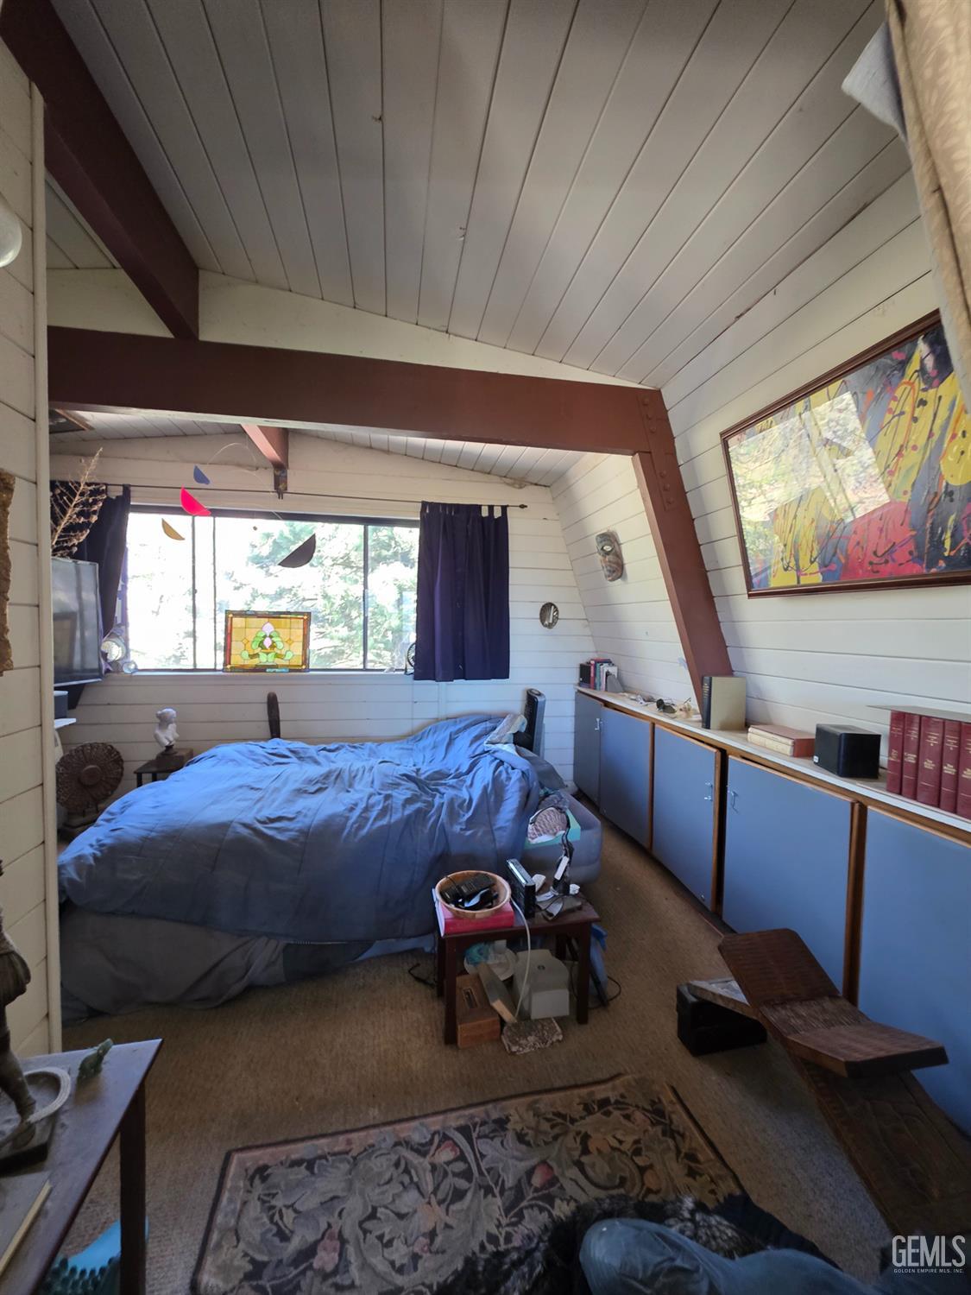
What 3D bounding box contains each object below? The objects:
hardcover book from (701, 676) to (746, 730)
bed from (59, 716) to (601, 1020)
[{"bbox_3d":[1.128,0.264,2.289,0.164,0.249,0.054,1,3,-4],"label":"hardcover book"},{"bbox_3d":[-0.617,0.843,2.591,2.108,0.610,1.575,0,3,-17],"label":"bed"}]

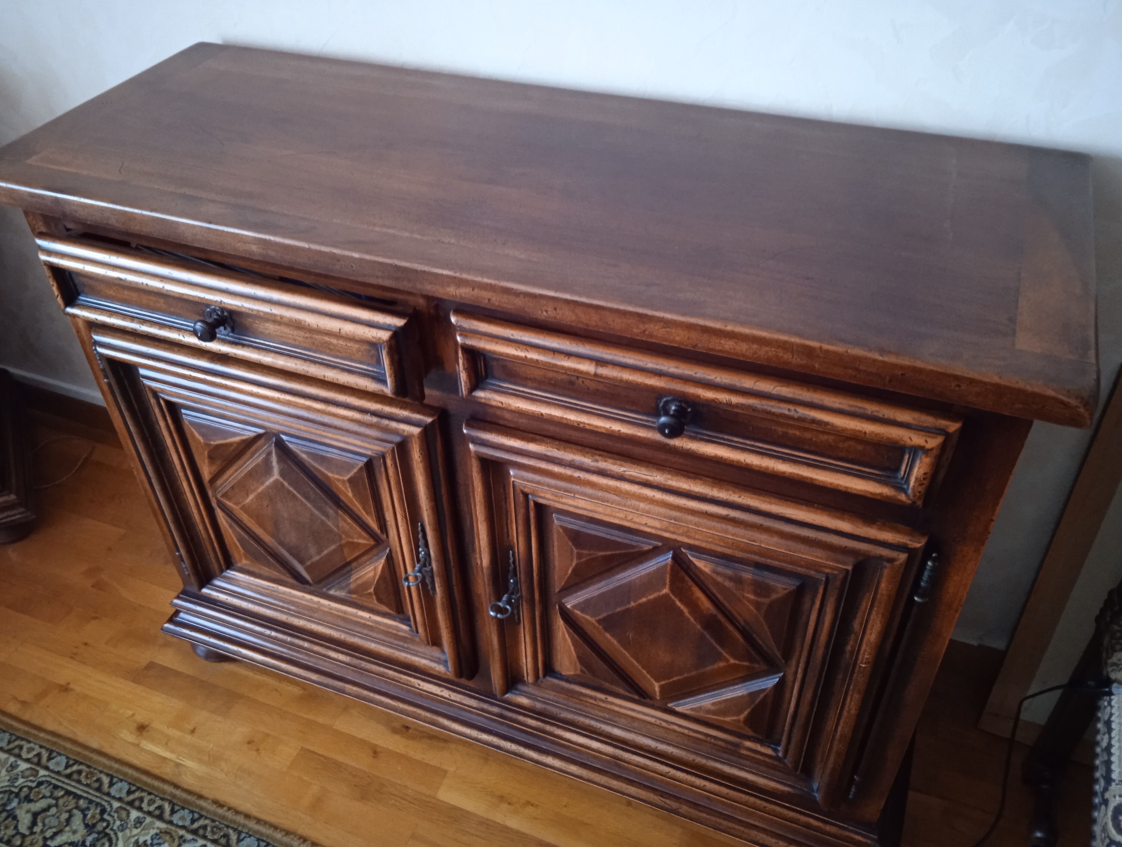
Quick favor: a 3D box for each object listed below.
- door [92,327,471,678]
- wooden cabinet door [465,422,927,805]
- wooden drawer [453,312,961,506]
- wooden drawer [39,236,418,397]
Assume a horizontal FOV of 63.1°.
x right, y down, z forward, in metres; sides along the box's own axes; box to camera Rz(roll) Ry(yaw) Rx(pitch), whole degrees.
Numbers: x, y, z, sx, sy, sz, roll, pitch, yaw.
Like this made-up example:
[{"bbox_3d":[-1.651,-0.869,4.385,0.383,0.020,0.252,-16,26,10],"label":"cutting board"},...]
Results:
[{"bbox_3d":[-0.395,0.133,1.361,0.541,0.525,0.044,14,42,18],"label":"door"},{"bbox_3d":[0.138,0.260,1.177,0.522,0.515,0.044,14,42,18],"label":"wooden cabinet door"},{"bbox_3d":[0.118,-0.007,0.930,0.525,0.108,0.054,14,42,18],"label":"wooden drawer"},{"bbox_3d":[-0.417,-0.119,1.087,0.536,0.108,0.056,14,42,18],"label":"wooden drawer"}]

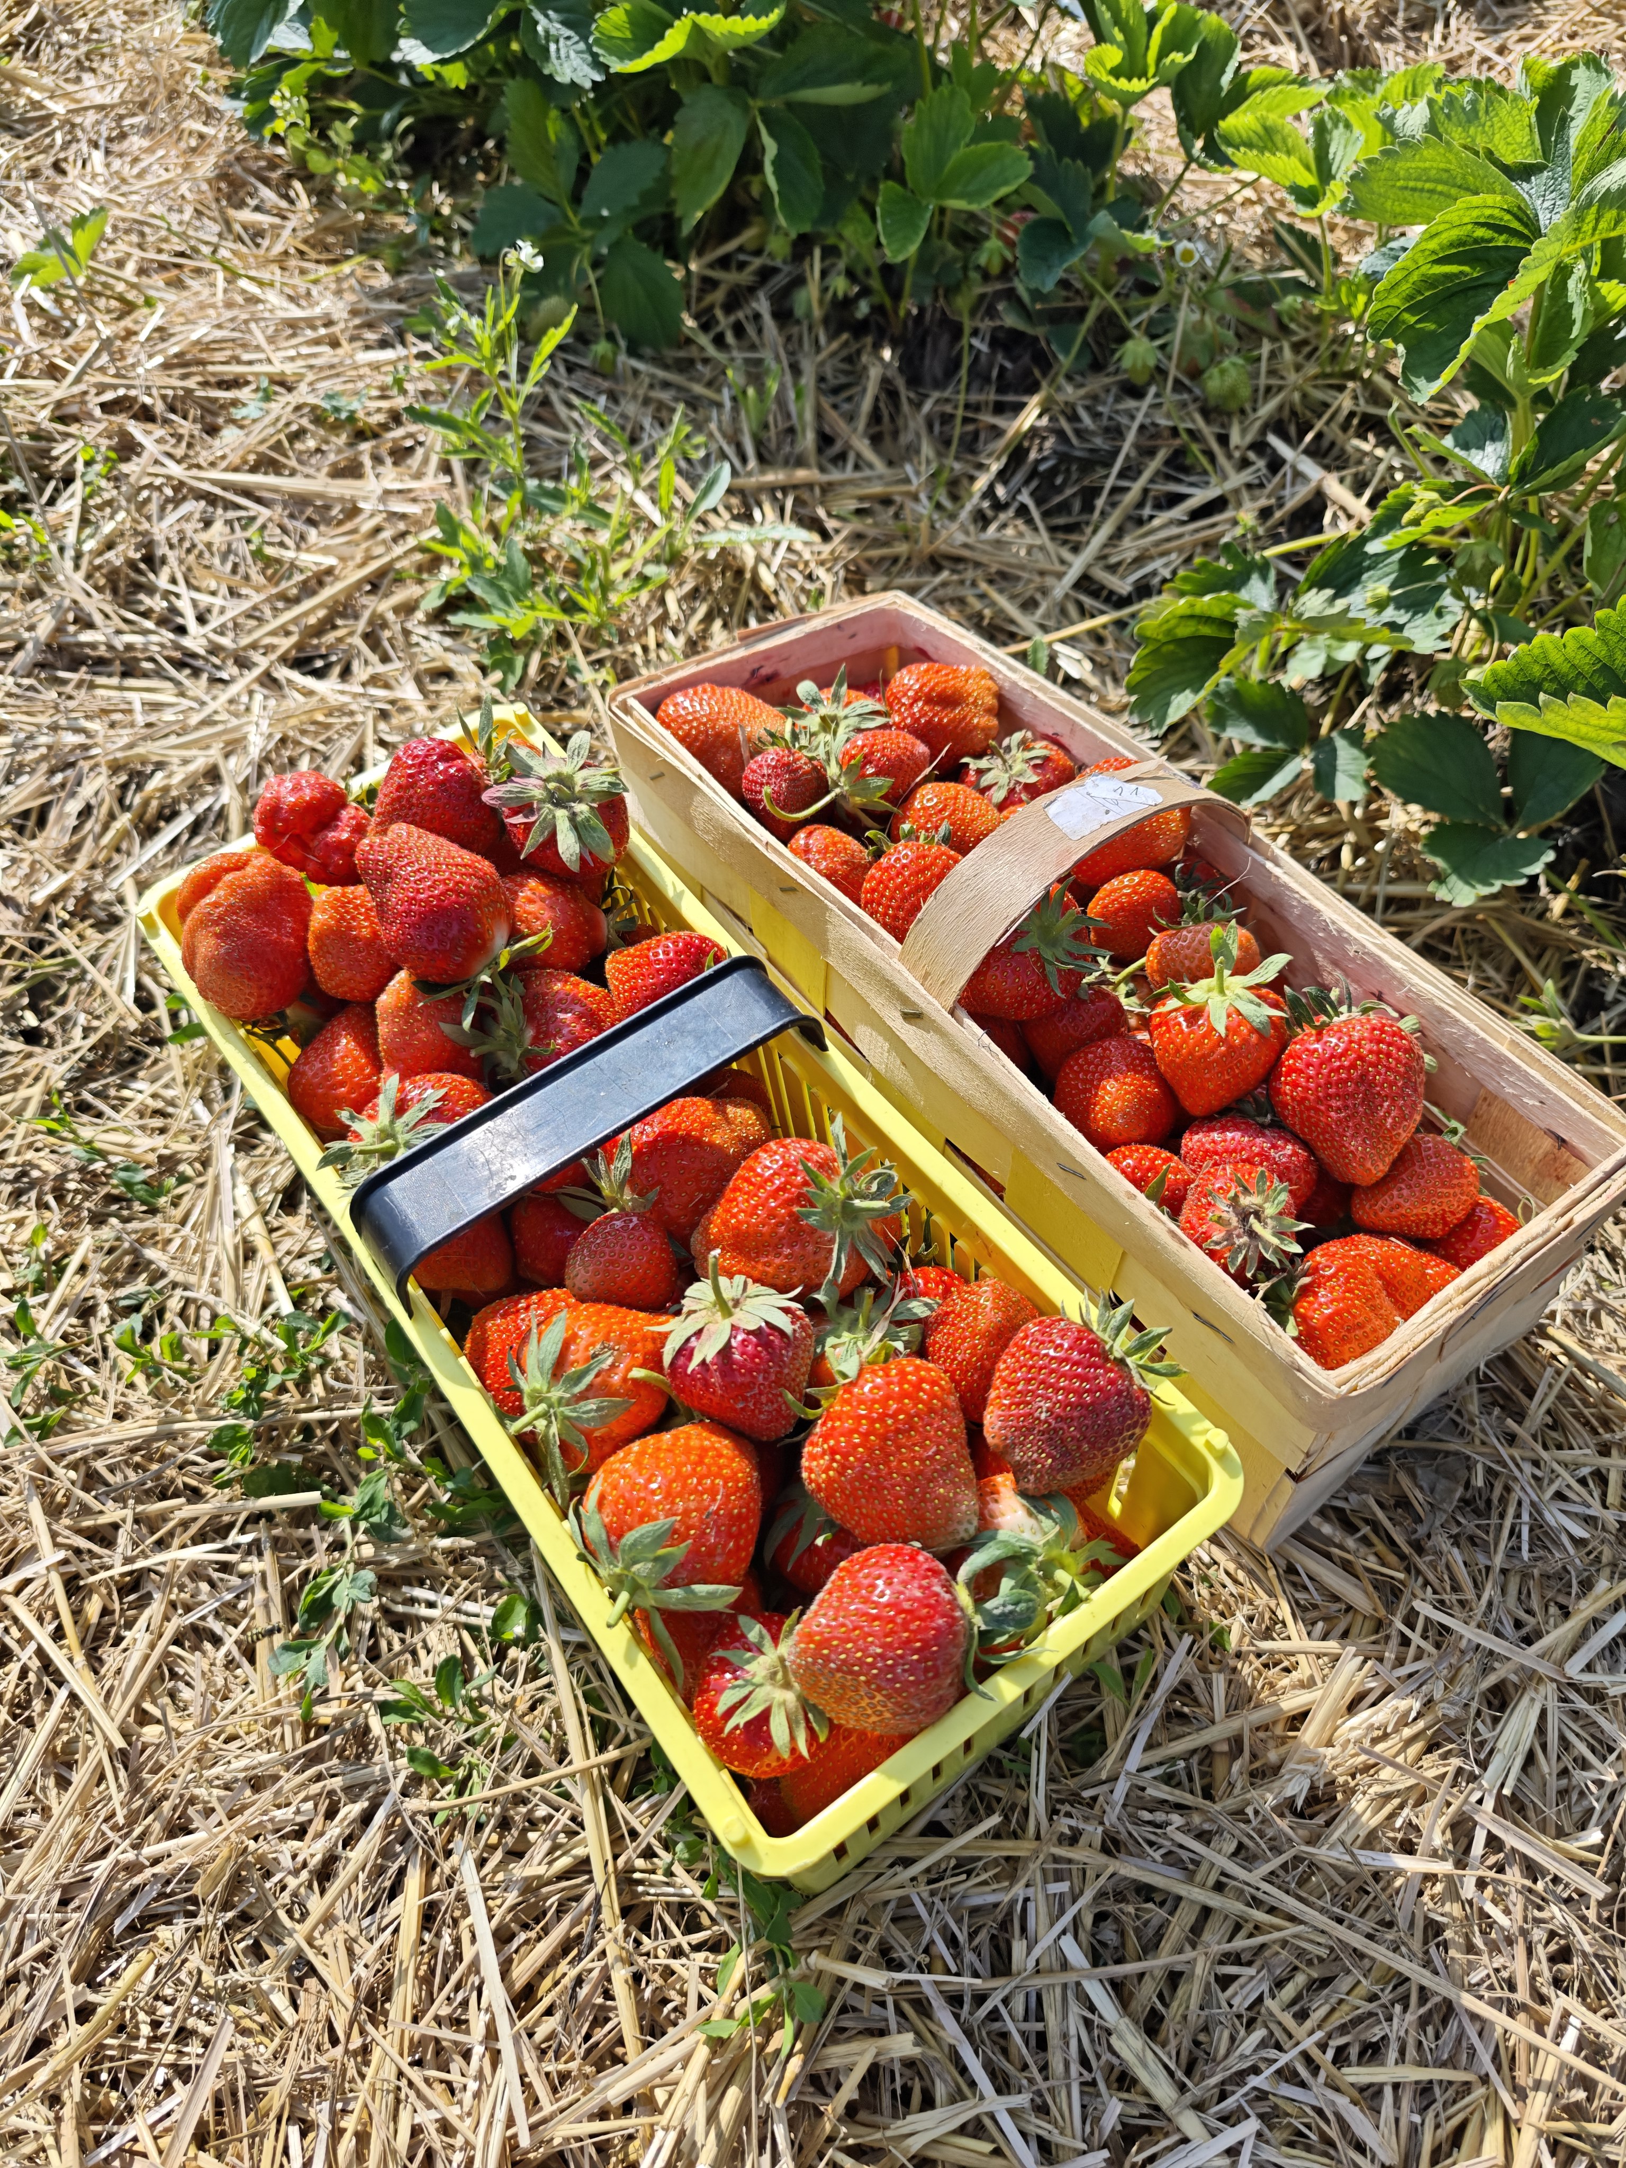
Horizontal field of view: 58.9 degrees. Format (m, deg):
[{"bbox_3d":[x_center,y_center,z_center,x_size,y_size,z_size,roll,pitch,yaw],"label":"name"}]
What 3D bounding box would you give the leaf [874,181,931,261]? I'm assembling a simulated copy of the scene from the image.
[{"bbox_3d":[0.052,-0.509,0.850,0.033,0.011,0.049,17,86,19],"label":"leaf"}]

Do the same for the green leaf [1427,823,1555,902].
[{"bbox_3d":[0.271,-0.089,0.575,0.051,0.014,0.042,16,55,13],"label":"green leaf"}]

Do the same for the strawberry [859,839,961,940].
[{"bbox_3d":[0.040,-0.071,0.550,0.040,0.042,0.040,0,32,0],"label":"strawberry"}]

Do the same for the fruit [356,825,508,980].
[{"bbox_3d":[-0.121,-0.058,0.460,0.045,0.054,0.043,-42,25,0],"label":"fruit"}]

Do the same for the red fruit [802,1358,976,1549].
[{"bbox_3d":[0.018,0.090,0.350,0.043,0.043,0.048,-31,65,0],"label":"red fruit"}]

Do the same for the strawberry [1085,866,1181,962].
[{"bbox_3d":[0.126,-0.067,0.568,0.034,0.035,0.034,-22,63,-36],"label":"strawberry"}]

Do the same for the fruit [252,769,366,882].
[{"bbox_3d":[-0.163,-0.083,0.468,0.038,0.035,0.035,-1,53,1],"label":"fruit"}]

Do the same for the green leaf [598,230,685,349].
[{"bbox_3d":[-0.107,-0.495,0.900,0.052,0.014,0.072,-5,70,-8],"label":"green leaf"}]

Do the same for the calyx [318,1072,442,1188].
[{"bbox_3d":[-0.120,0.013,0.403,0.039,0.037,0.017,12,11,11],"label":"calyx"}]

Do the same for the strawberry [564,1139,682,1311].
[{"bbox_3d":[-0.059,0.045,0.446,0.036,0.049,0.036,0,30,0],"label":"strawberry"}]

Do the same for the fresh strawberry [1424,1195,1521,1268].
[{"bbox_3d":[0.228,0.056,0.499,0.036,0.038,0.036,44,33,-12],"label":"fresh strawberry"}]

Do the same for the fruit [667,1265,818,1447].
[{"bbox_3d":[-0.020,0.074,0.395,0.040,0.047,0.040,-17,21,0],"label":"fruit"}]

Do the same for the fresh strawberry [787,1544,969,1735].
[{"bbox_3d":[0.015,0.127,0.329,0.044,0.042,0.043,-7,90,-25],"label":"fresh strawberry"}]

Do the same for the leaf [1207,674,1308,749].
[{"bbox_3d":[0.213,-0.178,0.690,0.055,0.012,0.045,28,70,17],"label":"leaf"}]

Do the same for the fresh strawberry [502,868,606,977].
[{"bbox_3d":[-0.086,-0.052,0.470,0.041,0.036,0.036,10,90,-11],"label":"fresh strawberry"}]

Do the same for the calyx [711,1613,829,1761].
[{"bbox_3d":[-0.009,0.146,0.352,0.034,0.013,0.036,0,47,-28],"label":"calyx"}]

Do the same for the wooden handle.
[{"bbox_3d":[0.098,-0.077,0.510,0.151,0.058,0.029,-29,59,-25],"label":"wooden handle"}]

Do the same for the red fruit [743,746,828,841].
[{"bbox_3d":[-0.011,-0.118,0.591,0.034,0.038,0.034,11,26,-6],"label":"red fruit"}]

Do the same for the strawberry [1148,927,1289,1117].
[{"bbox_3d":[0.133,-0.019,0.472,0.045,0.055,0.045,-5,30,0],"label":"strawberry"}]

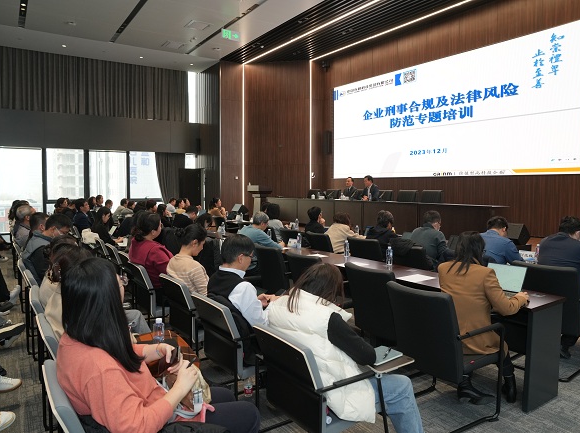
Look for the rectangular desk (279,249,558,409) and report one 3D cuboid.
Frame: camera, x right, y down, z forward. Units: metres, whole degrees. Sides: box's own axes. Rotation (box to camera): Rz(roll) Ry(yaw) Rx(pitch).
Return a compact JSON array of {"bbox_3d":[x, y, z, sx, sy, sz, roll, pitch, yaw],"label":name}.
[{"bbox_3d":[1.014,0.943,4.765,0.580,0.750,3.440,-3,5,-35],"label":"rectangular desk"}]

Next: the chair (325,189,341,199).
[{"bbox_3d":[1.092,-0.256,12.684,0.620,1.000,0.580,-3,5,-36],"label":"chair"}]

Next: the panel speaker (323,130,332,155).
[{"bbox_3d":[1.360,-2.638,15.590,0.220,0.860,0.200,-2,5,-34],"label":"panel speaker"}]

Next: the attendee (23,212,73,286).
[{"bbox_3d":[-2.077,0.634,4.089,0.800,1.320,0.520,-2,5,-34],"label":"attendee"}]

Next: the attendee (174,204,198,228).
[{"bbox_3d":[-1.670,0.437,7.497,0.800,1.260,0.520,-2,5,-34],"label":"attendee"}]

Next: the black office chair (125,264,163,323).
[{"bbox_3d":[-1.350,0.912,4.644,0.600,0.830,0.580,-3,5,-35],"label":"black office chair"}]

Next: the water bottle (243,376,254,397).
[{"bbox_3d":[-0.326,1.348,3.427,0.064,0.155,0.064,-3,5,-36],"label":"water bottle"}]

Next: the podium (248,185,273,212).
[{"bbox_3d":[-0.980,-0.458,13.851,0.460,1.120,0.720,-2,5,-34],"label":"podium"}]

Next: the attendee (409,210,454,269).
[{"bbox_3d":[1.997,0.577,5.905,0.800,1.310,0.560,-3,5,-35],"label":"attendee"}]

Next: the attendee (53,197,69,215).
[{"bbox_3d":[-5.438,0.246,10.400,0.780,1.290,0.500,-3,5,-35],"label":"attendee"}]

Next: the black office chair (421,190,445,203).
[{"bbox_3d":[3.103,-0.072,9.950,0.620,1.000,0.580,-3,5,-36],"label":"black office chair"}]

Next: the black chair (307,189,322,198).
[{"bbox_3d":[0.555,-0.276,12.748,0.600,1.020,0.560,-3,5,-35],"label":"black chair"}]

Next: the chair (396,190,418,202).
[{"bbox_3d":[2.651,-0.121,10.482,0.620,1.000,0.580,-3,5,-34],"label":"chair"}]

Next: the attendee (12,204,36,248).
[{"bbox_3d":[-3.895,0.476,6.897,0.800,1.300,0.550,-3,5,-34],"label":"attendee"}]

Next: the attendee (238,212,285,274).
[{"bbox_3d":[-0.345,0.588,5.885,0.800,1.290,0.550,-3,5,-35],"label":"attendee"}]

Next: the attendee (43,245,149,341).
[{"bbox_3d":[-1.179,0.812,2.891,0.860,1.290,0.540,-3,5,-35],"label":"attendee"}]

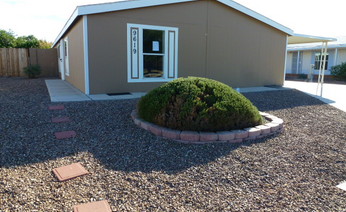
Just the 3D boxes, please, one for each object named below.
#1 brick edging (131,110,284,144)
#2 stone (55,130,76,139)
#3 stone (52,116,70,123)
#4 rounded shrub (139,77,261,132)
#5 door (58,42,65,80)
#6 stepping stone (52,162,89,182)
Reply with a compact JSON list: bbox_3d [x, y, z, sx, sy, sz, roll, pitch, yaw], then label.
[{"bbox_3d":[0.606,0.265,5.370,3.050,0.180,3.000,2,9,6],"label":"brick edging"},{"bbox_3d":[-1.744,0.472,4.076,0.305,0.043,0.302,-5,17,-31],"label":"stone"},{"bbox_3d":[-2.119,0.274,4.746,0.305,0.043,0.302,-6,17,-32],"label":"stone"},{"bbox_3d":[0.538,-0.185,5.177,2.500,0.850,2.450,2,9,6],"label":"rounded shrub"},{"bbox_3d":[-5.921,-2.442,13.371,0.080,2.080,0.920,-4,11,-28],"label":"door"},{"bbox_3d":[-1.214,0.792,2.972,0.305,0.043,0.302,-8,18,-38],"label":"stepping stone"}]

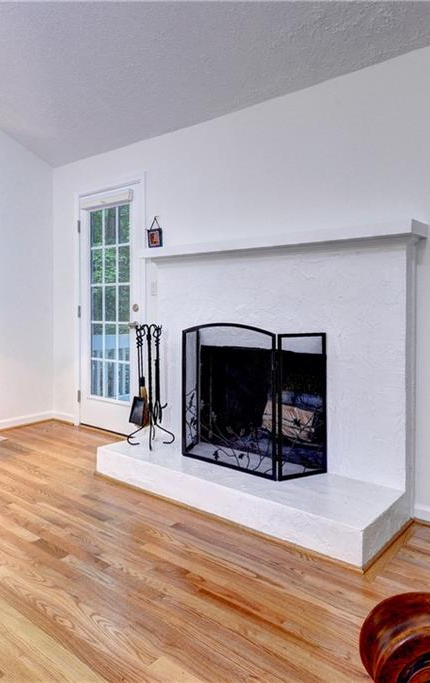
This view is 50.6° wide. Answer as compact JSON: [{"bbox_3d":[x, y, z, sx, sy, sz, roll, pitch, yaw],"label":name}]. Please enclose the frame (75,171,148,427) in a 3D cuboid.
[{"bbox_3d":[-0.896,-0.290,3.872,0.920,2.135,0.100,1,2,38],"label":"frame"}]

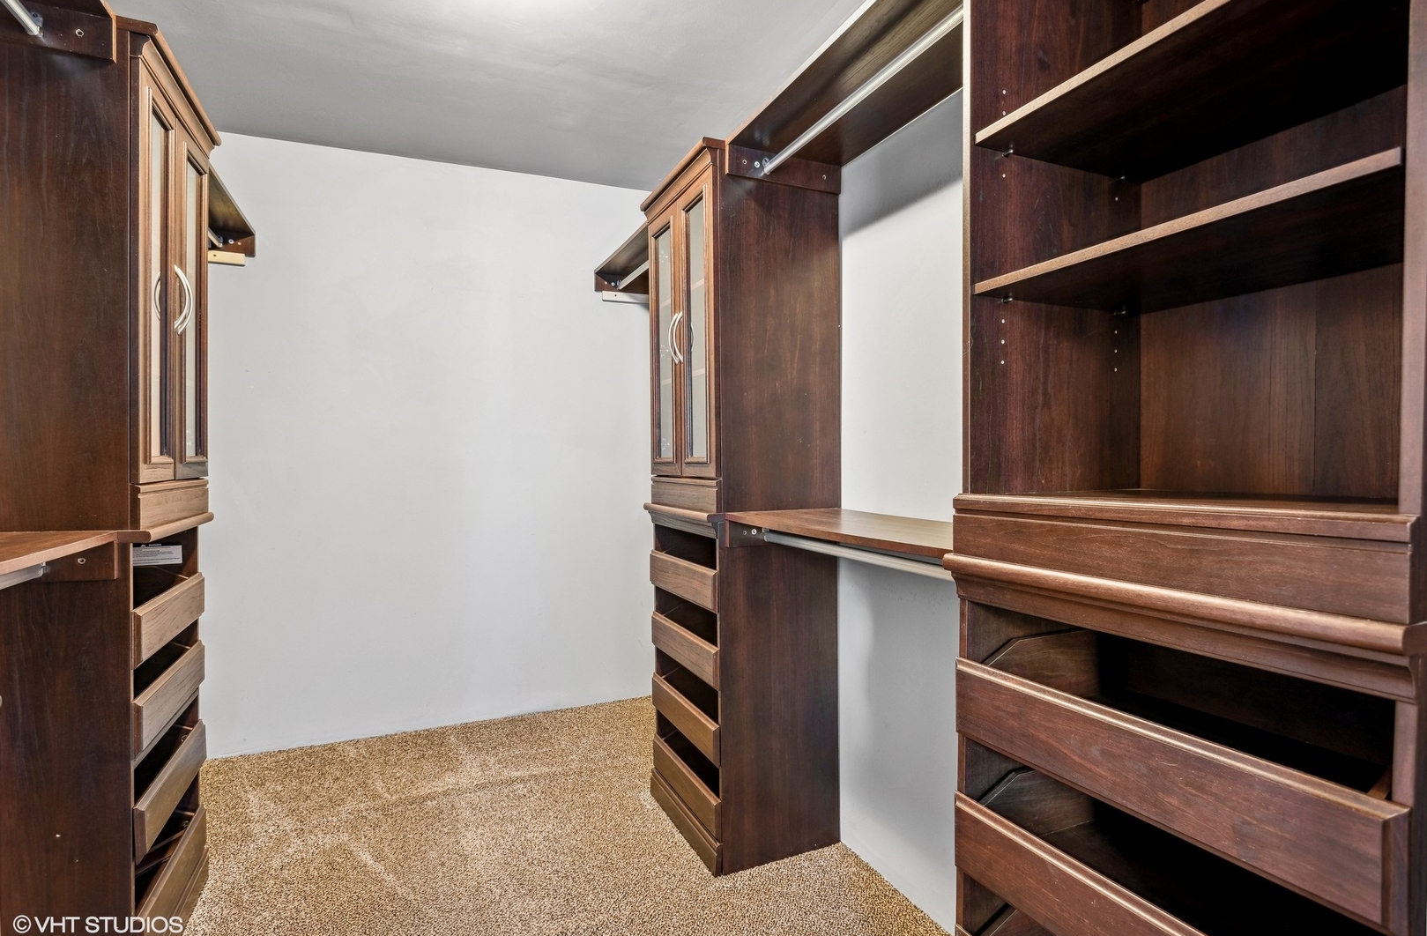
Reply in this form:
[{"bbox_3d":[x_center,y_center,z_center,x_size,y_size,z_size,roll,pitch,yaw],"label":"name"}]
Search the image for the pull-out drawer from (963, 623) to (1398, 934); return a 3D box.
[{"bbox_3d":[0.645,0.331,0.967,0.374,0.134,0.547,0,0,-23],"label":"pull-out drawer"}]

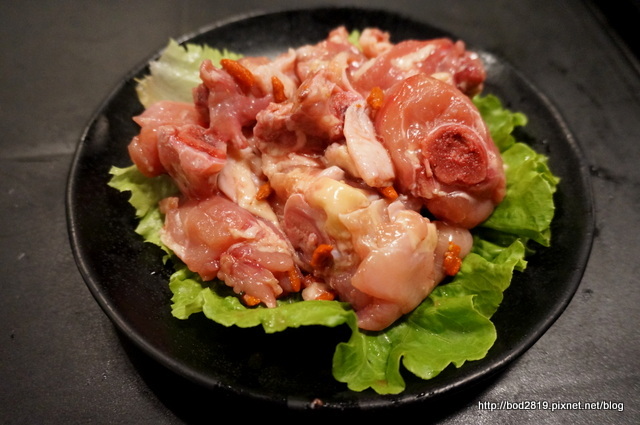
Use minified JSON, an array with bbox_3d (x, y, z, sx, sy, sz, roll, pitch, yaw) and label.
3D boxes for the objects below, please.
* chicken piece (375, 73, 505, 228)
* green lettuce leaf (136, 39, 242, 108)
[{"bbox_3d":[0.051,-0.028,0.216,0.051,0.042,0.074,-13,55,-11],"label":"chicken piece"},{"bbox_3d":[-0.062,-0.069,0.263,0.058,0.025,0.070,34,60,22],"label":"green lettuce leaf"}]

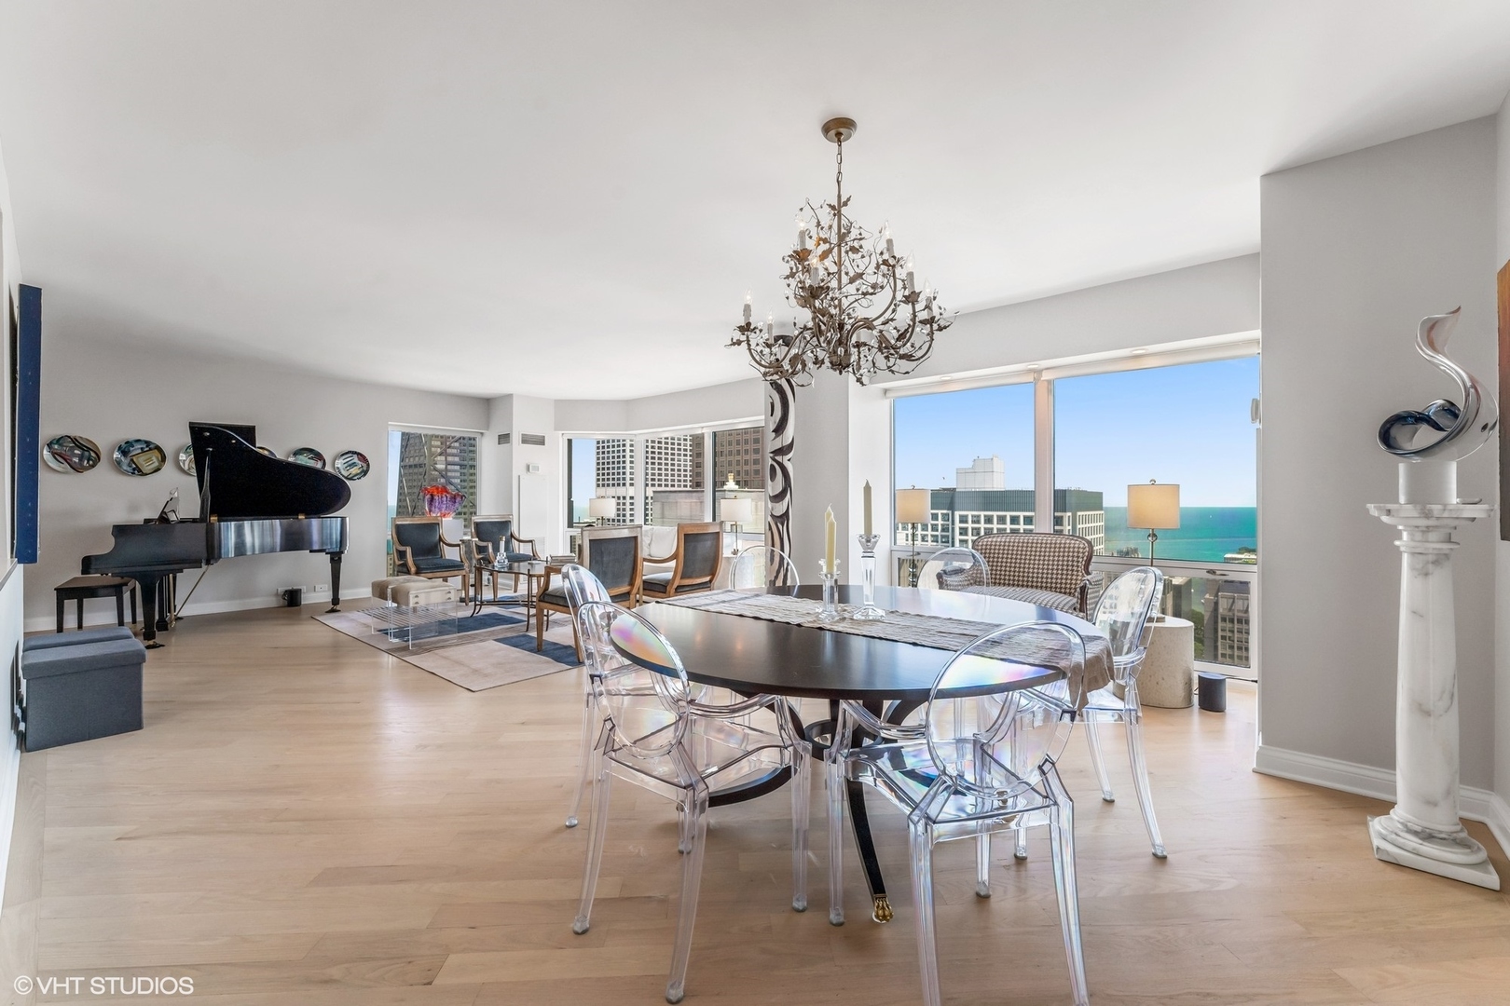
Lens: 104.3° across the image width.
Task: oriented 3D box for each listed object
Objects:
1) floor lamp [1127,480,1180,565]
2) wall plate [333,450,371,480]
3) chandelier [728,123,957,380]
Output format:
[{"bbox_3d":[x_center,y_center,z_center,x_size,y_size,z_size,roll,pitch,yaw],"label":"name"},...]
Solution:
[{"bbox_3d":[2.420,0.285,3.580,0.265,0.860,0.265,0,0,38],"label":"floor lamp"},{"bbox_3d":[-4.920,-0.457,7.190,0.050,0.375,0.375,0,0,41],"label":"wall plate"},{"bbox_3d":[0.325,-0.964,2.280,0.850,0.990,0.850,0,0,0],"label":"chandelier"}]

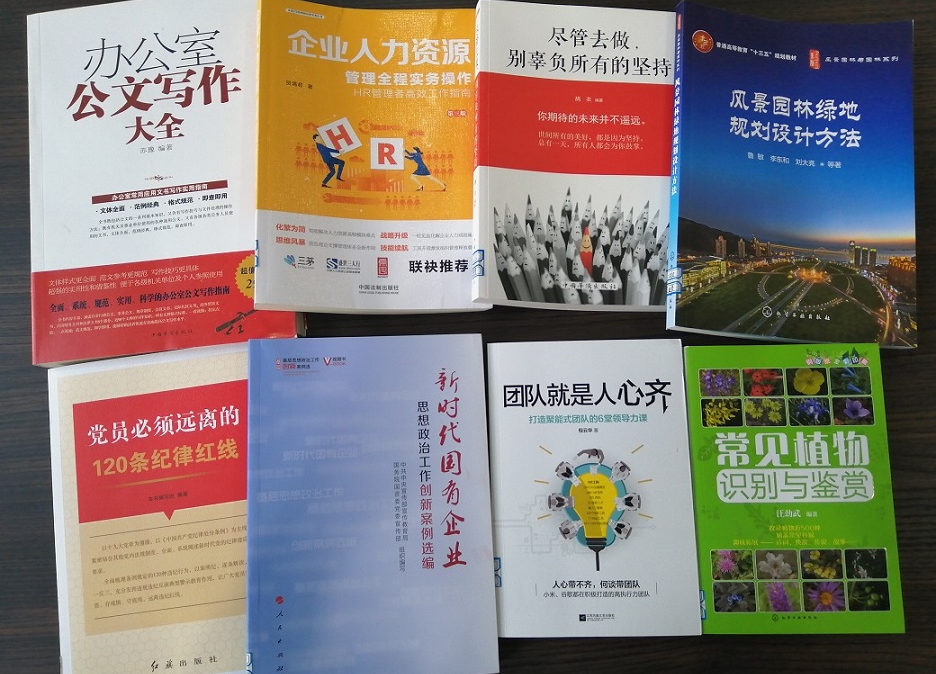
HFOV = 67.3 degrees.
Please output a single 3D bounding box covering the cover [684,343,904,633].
[{"bbox_3d":[0.240,0.111,0.525,0.145,0.012,0.209,-1,82,1],"label":"cover"}]

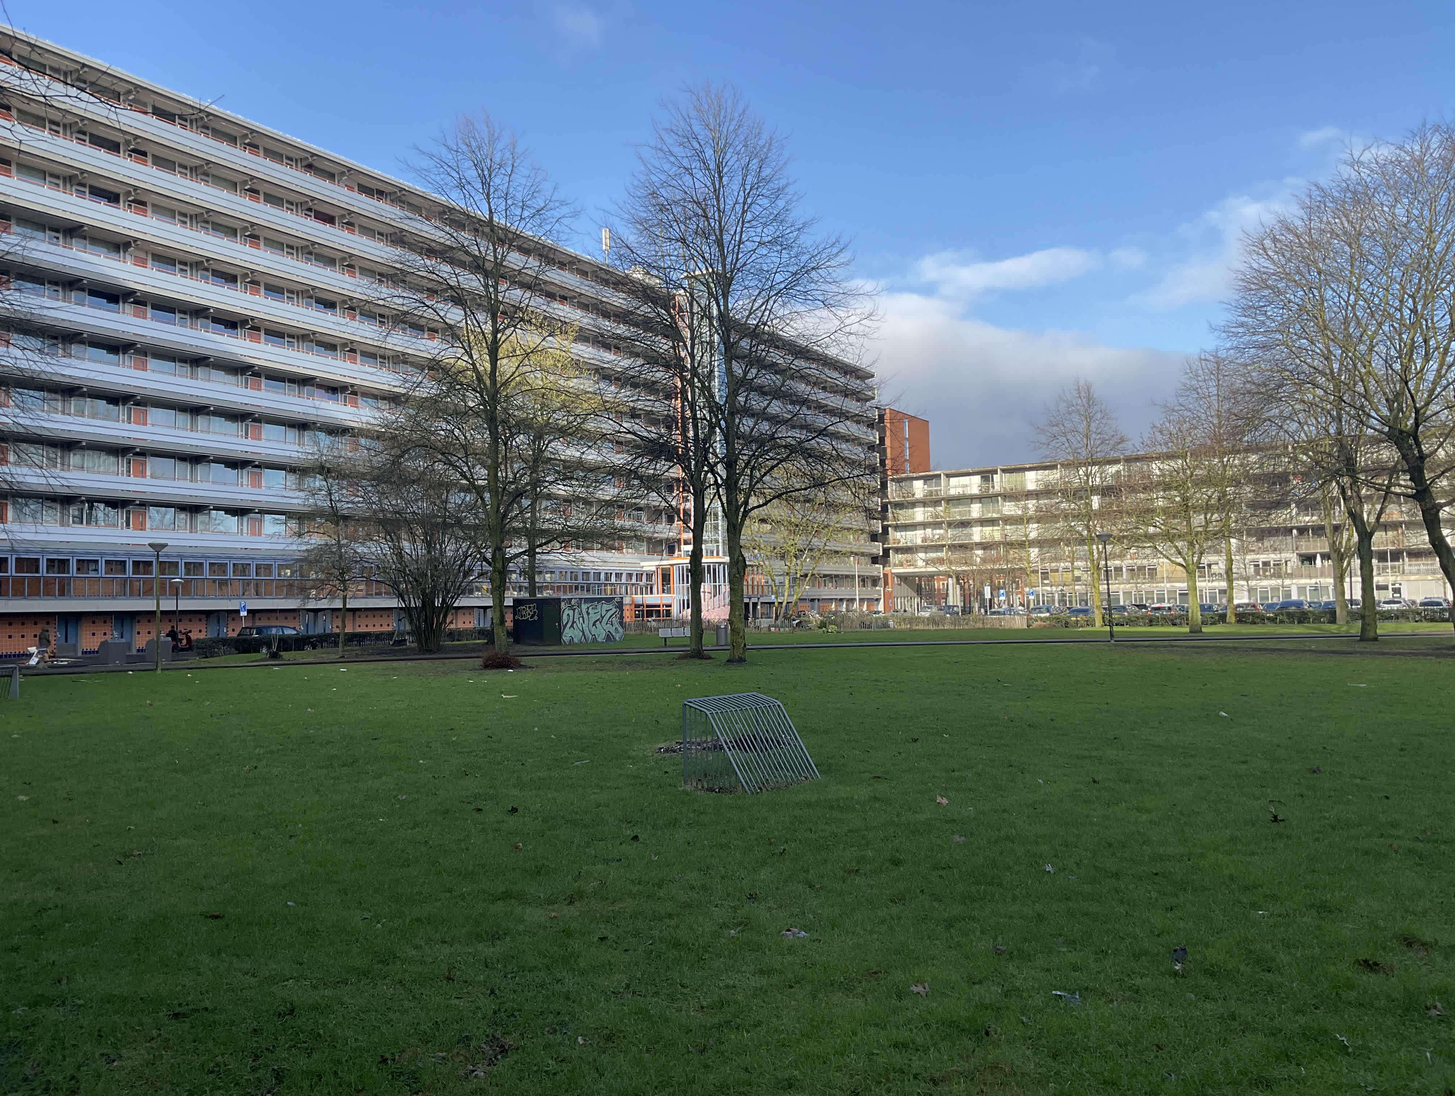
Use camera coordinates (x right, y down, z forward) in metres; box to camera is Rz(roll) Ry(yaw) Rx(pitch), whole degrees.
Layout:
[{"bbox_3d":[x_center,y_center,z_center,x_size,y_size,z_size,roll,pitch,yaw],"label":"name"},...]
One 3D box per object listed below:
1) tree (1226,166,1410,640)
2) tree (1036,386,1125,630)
[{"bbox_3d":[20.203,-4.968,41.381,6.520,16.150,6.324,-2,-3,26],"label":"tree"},{"bbox_3d":[19.881,-2.554,68.329,5.407,13.940,5.245,-2,-3,16],"label":"tree"}]

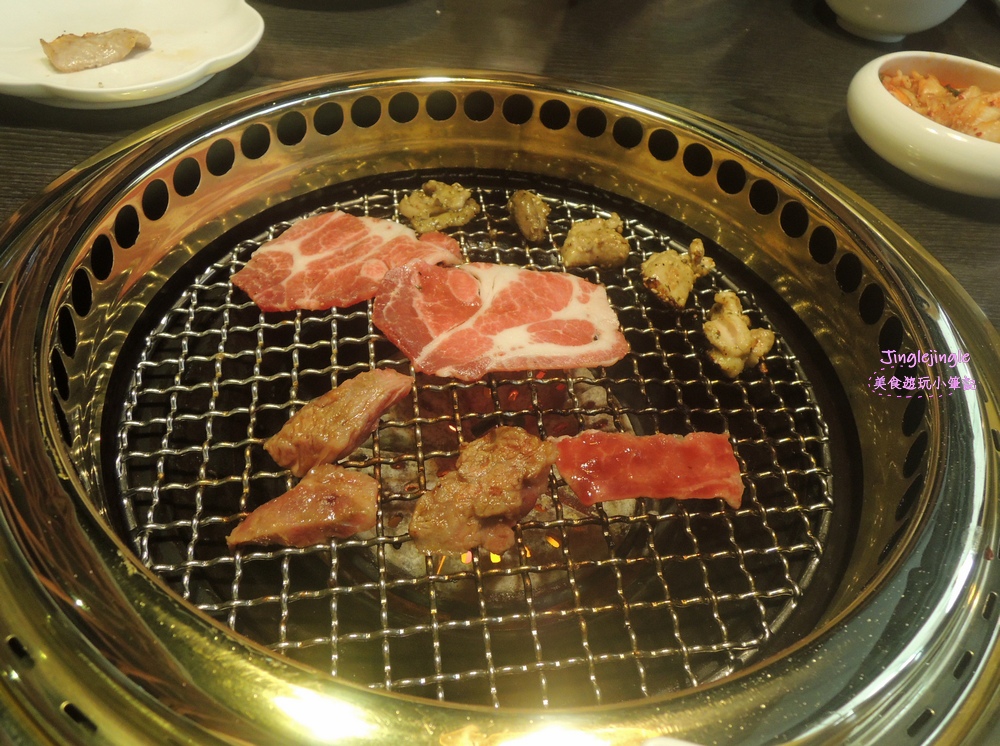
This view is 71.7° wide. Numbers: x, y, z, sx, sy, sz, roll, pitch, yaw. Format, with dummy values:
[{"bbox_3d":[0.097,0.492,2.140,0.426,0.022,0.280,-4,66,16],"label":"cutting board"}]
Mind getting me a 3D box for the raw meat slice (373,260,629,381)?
[{"bbox_3d":[0.000,-0.025,0.313,0.116,0.012,0.077,4,48,-3],"label":"raw meat slice"}]

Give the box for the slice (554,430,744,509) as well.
[{"bbox_3d":[0.056,0.036,0.267,0.075,0.009,0.035,3,48,-4],"label":"slice"}]

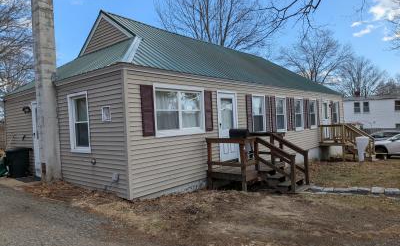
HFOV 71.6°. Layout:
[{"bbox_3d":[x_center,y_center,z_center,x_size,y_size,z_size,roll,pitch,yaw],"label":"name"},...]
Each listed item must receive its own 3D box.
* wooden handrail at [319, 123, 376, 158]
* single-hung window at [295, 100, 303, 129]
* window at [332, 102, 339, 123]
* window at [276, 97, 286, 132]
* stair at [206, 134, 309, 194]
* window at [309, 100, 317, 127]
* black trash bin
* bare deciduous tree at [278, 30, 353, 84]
[{"bbox_3d":[7.442,0.921,13.885,2.300,1.760,1.550,-2,1,42],"label":"wooden handrail"},{"bbox_3d":[4.456,-0.364,12.361,0.120,1.413,0.867,-2,1,42],"label":"single-hung window"},{"bbox_3d":[7.949,-0.576,16.195,0.120,1.239,0.872,-2,1,42],"label":"window"},{"bbox_3d":[3.282,-0.329,11.074,0.120,1.373,0.861,-2,1,42],"label":"window"},{"bbox_3d":[1.767,1.058,7.739,2.200,1.440,2.380,-2,1,42],"label":"stair"},{"bbox_3d":[5.589,-0.423,13.604,0.120,1.413,0.838,-2,1,42],"label":"window"},{"bbox_3d":[-6.437,1.390,9.830,0.590,1.010,0.680,-2,1,42],"label":"black trash bin"},{"bbox_3d":[17.000,-5.982,40.049,10.600,15.026,10.000,-3,0,0],"label":"bare deciduous tree"}]

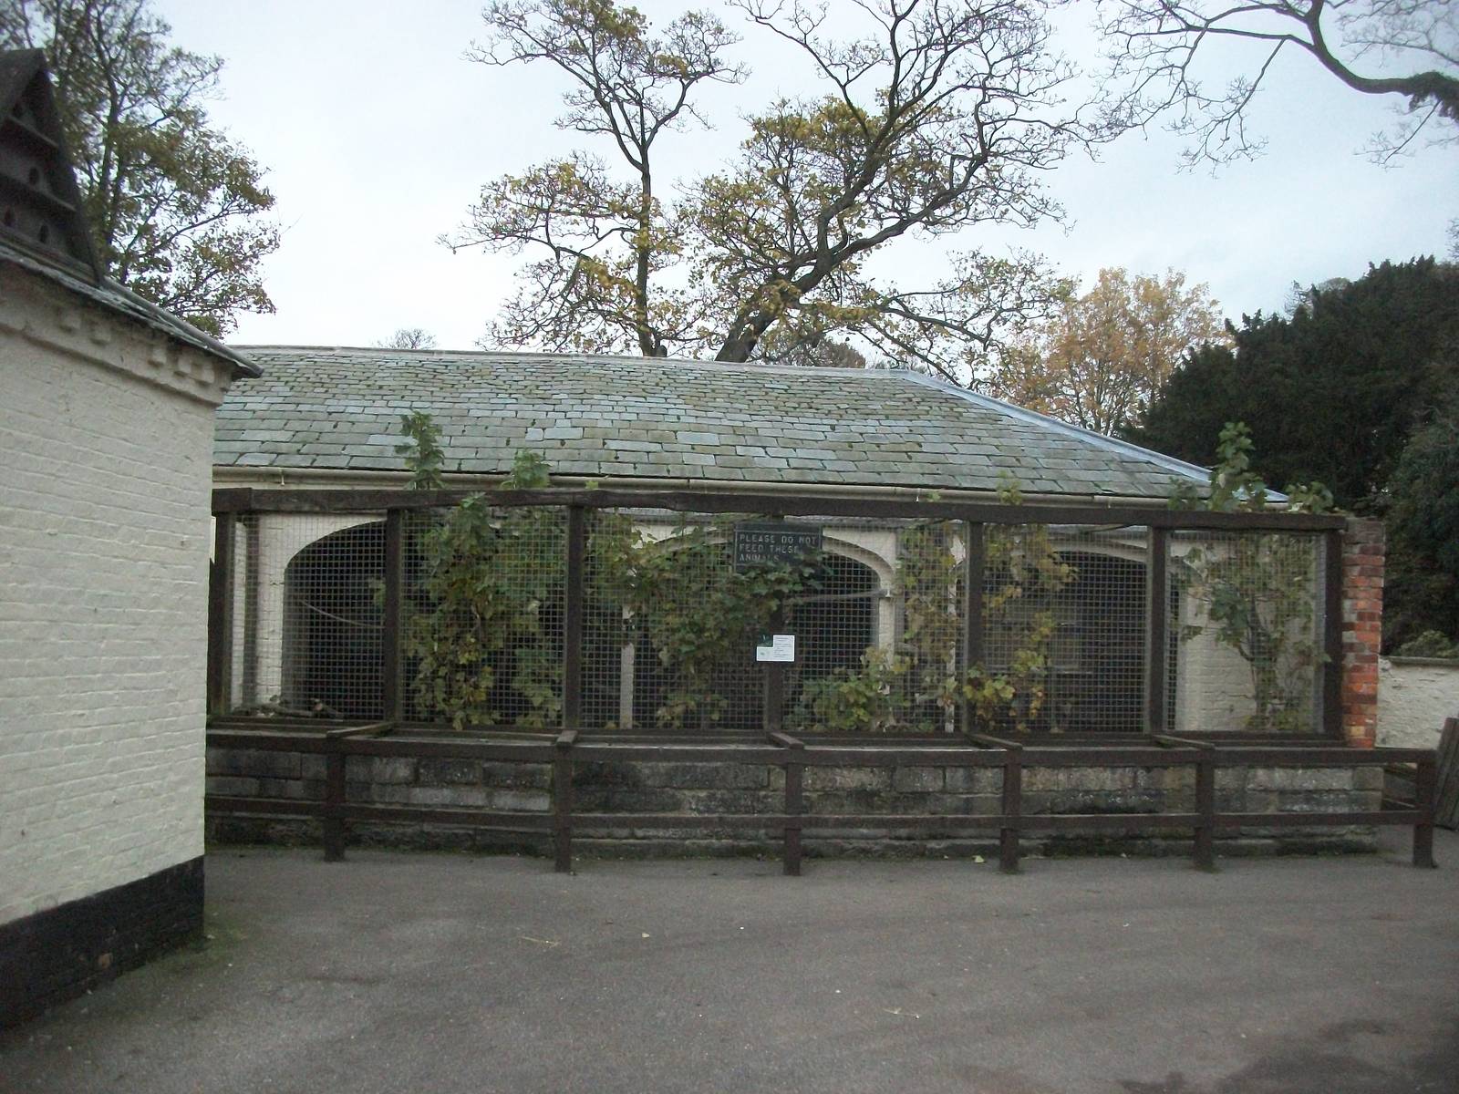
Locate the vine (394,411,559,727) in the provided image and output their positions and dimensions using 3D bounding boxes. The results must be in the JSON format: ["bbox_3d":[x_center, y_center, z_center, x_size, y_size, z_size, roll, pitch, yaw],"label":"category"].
[{"bbox_3d":[-1.955,0.188,10.598,1.340,2.490,0.850,1,-4,-1],"label":"vine"}]

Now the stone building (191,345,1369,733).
[{"bbox_3d":[-0.677,0.015,14.620,11.000,4.170,5.800,1,-4,-1],"label":"stone building"}]

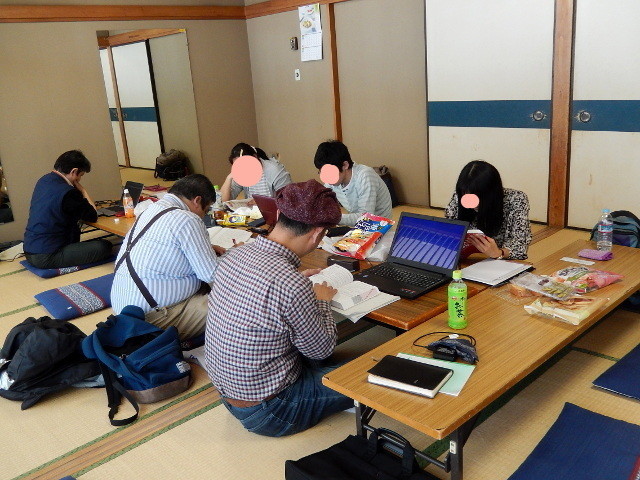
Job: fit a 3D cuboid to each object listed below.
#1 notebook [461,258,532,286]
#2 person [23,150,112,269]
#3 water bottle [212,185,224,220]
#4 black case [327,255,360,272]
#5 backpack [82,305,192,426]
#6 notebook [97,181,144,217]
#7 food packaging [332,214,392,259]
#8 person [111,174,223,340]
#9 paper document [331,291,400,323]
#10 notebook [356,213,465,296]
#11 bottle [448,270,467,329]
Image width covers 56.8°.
[{"bbox_3d":[0.768,0.134,2.633,0.300,0.020,0.225,-18,21,-40],"label":"notebook"},{"bbox_3d":[-1.927,-0.249,4.405,0.680,0.800,0.620,-18,21,-40],"label":"person"},{"bbox_3d":[-0.714,-0.266,4.098,0.067,0.214,0.067,-19,22,-41],"label":"water bottle"},{"bbox_3d":[0.116,0.112,2.836,0.053,0.043,0.164,-18,21,-40],"label":"black case"},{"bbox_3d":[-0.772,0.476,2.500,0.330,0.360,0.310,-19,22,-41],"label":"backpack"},{"bbox_3d":[-1.549,-0.326,4.529,0.320,0.190,0.285,-18,21,-40],"label":"notebook"},{"bbox_3d":[0.237,-0.025,3.134,0.240,0.060,0.310,11,49,43],"label":"food packaging"},{"bbox_3d":[-0.746,0.070,3.084,0.740,0.750,0.640,-18,21,-40],"label":"person"},{"bbox_3d":[0.161,0.255,2.400,0.297,0.012,0.215,-18,21,-40],"label":"paper document"},{"bbox_3d":[0.400,0.048,2.728,0.440,0.220,0.385,-19,22,-41],"label":"notebook"},{"bbox_3d":[0.497,0.214,2.143,0.067,0.212,0.067,-4,16,1],"label":"bottle"}]

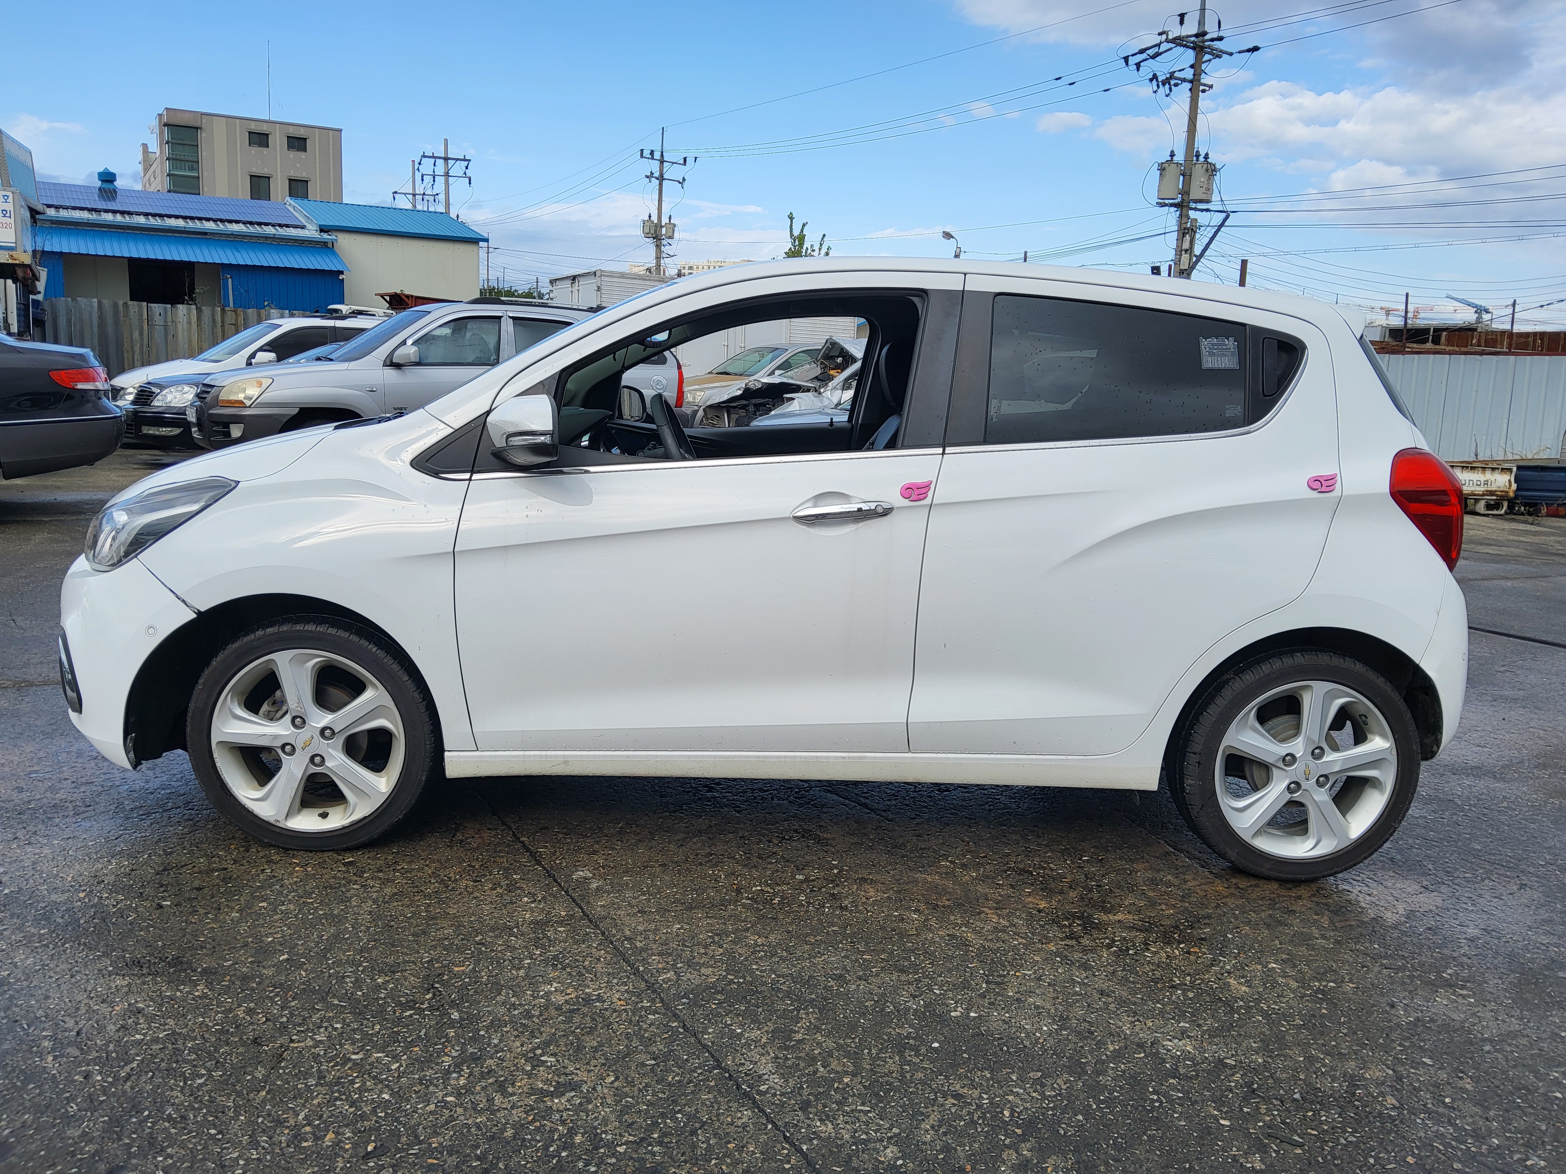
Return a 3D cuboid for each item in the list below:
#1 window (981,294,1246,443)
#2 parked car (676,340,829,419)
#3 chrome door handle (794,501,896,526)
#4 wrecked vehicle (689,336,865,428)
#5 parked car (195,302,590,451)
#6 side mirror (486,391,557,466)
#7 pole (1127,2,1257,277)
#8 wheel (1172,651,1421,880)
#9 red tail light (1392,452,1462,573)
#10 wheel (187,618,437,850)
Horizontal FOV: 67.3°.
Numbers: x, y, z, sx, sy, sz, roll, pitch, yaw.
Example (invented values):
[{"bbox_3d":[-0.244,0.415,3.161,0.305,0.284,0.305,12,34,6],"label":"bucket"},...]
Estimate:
[{"bbox_3d":[0.790,-0.500,2.786,0.621,0.358,0.035,2,-8,-2],"label":"window"},{"bbox_3d":[0.080,-2.957,18.156,4.500,1.460,1.750,-4,12,-31],"label":"parked car"},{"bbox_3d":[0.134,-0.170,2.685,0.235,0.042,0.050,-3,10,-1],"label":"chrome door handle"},{"bbox_3d":[0.875,-2.288,14.867,4.300,1.500,1.750,-3,12,-29],"label":"wrecked vehicle"},{"bbox_3d":[-3.194,-1.826,11.084,4.350,1.690,1.830,-5,13,-34],"label":"parked car"},{"bbox_3d":[-0.575,-0.346,2.588,0.145,0.155,0.210,2,10,-2],"label":"side mirror"},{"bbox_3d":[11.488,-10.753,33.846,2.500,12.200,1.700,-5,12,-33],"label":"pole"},{"bbox_3d":[1.265,0.429,2.927,0.580,0.580,0.200,2,10,-2],"label":"wheel"},{"bbox_3d":[1.589,-0.192,2.913,0.280,0.310,0.210,2,10,-2],"label":"red tail light"},{"bbox_3d":[-1.115,0.345,2.847,0.580,0.580,0.200,2,10,-2],"label":"wheel"}]

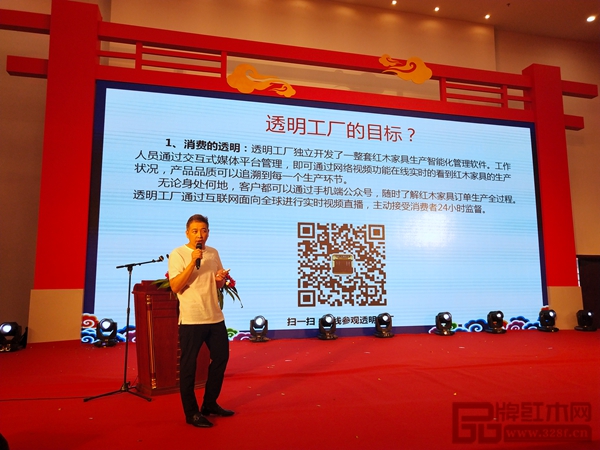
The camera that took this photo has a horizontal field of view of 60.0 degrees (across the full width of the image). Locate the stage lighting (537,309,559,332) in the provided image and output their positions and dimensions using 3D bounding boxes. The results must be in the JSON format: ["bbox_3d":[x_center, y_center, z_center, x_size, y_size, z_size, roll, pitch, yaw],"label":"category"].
[{"bbox_3d":[7.385,2.870,15.503,0.410,0.605,0.430,2,-9,-15],"label":"stage lighting"}]

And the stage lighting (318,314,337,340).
[{"bbox_3d":[0.692,2.543,12.930,0.410,0.605,0.430,2,-9,-15],"label":"stage lighting"}]

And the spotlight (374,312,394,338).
[{"bbox_3d":[2.195,2.625,13.565,0.410,0.605,0.430,2,-9,-15],"label":"spotlight"}]

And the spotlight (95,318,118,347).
[{"bbox_3d":[-4.161,2.328,11.222,0.410,0.605,0.430,1,-8,-8],"label":"spotlight"}]

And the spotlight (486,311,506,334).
[{"bbox_3d":[5.585,2.785,14.832,0.410,0.605,0.430,2,-9,-15],"label":"spotlight"}]

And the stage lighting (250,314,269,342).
[{"bbox_3d":[-0.940,2.453,12.230,0.410,0.605,0.430,2,-9,-15],"label":"stage lighting"}]

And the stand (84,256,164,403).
[{"bbox_3d":[-1.798,1.035,5.382,0.721,1.448,0.639,4,-9,-25],"label":"stand"}]

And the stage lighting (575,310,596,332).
[{"bbox_3d":[8.571,2.877,15.606,0.410,0.605,0.430,2,-9,-15],"label":"stage lighting"}]

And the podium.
[{"bbox_3d":[-1.382,1.232,5.805,0.820,1.175,0.520,5,-10,-35],"label":"podium"}]

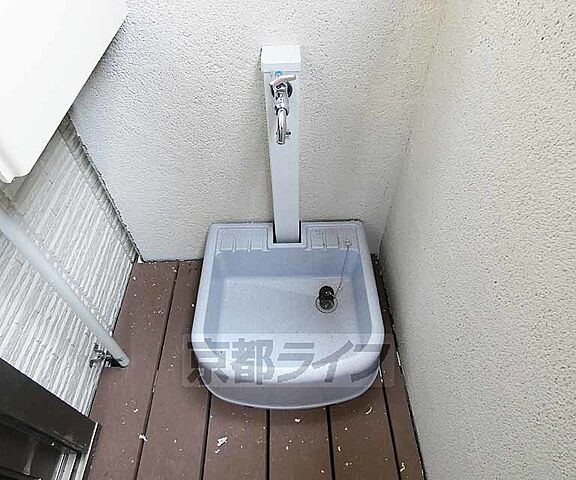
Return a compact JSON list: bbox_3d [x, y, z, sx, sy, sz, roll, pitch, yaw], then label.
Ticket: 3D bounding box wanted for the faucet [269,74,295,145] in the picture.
[{"bbox_3d":[-0.012,-0.260,0.670,0.050,0.112,0.107,-1,47,0],"label":"faucet"}]

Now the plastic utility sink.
[{"bbox_3d":[0.003,0.199,1.021,0.500,0.185,0.510,-2,50,0],"label":"plastic utility sink"}]

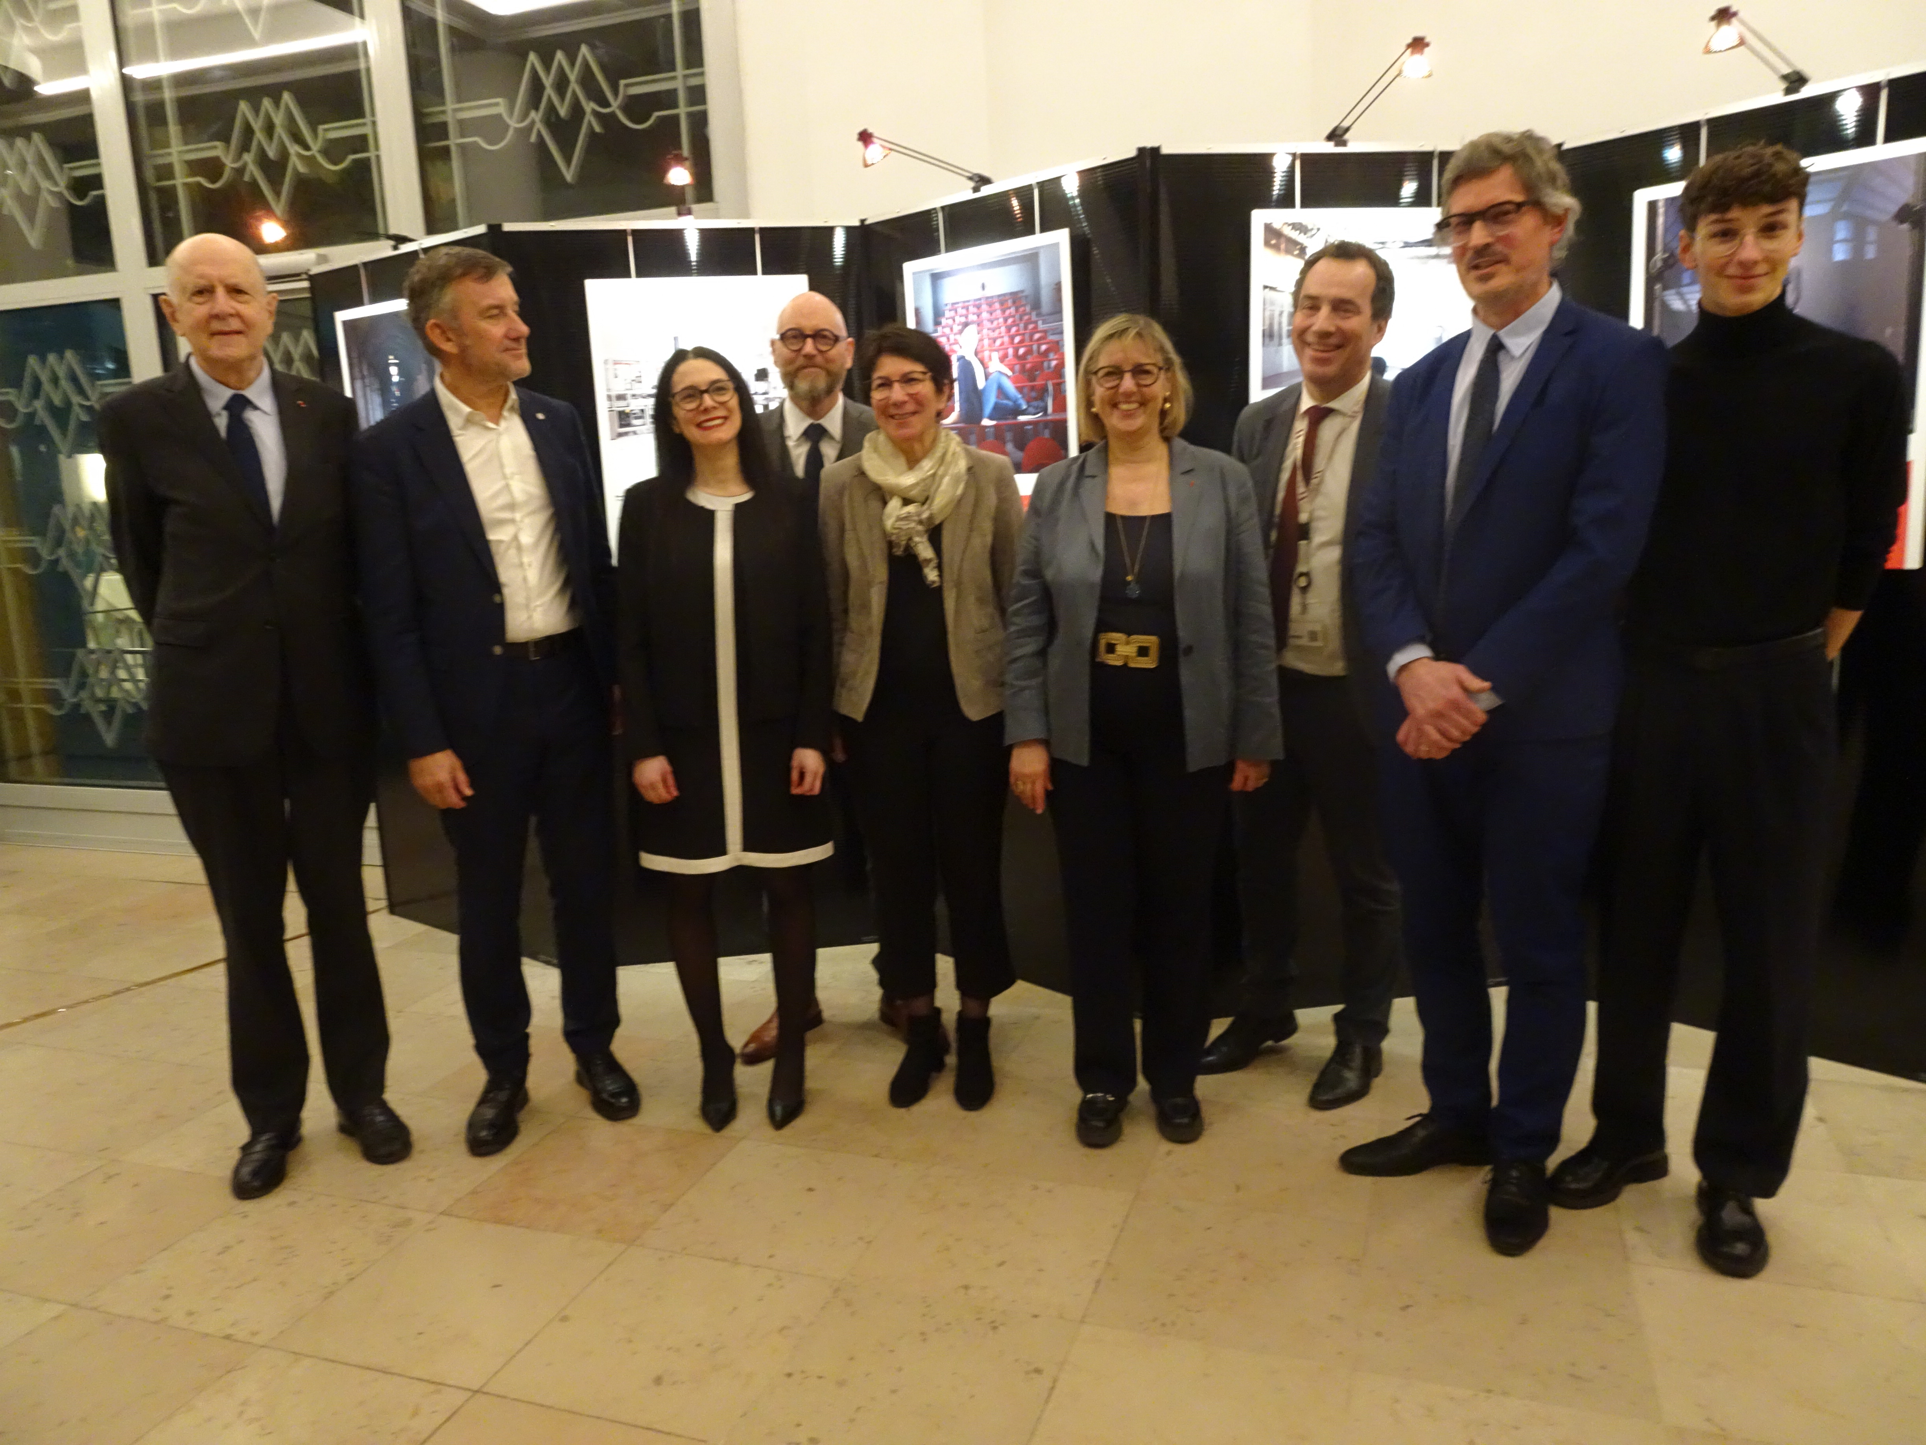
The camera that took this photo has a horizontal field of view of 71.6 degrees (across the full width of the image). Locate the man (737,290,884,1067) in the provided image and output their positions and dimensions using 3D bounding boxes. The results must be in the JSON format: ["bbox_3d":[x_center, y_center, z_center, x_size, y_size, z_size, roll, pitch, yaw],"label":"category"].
[{"bbox_3d":[-0.301,-0.090,3.051,0.530,1.723,0.350,-3,9,-4],"label":"man"}]

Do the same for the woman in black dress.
[{"bbox_3d":[-0.481,0.038,2.756,0.460,1.582,0.320,-4,9,-9],"label":"woman in black dress"}]

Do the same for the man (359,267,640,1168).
[{"bbox_3d":[-0.926,-0.041,2.729,0.540,1.788,0.360,-8,10,-29],"label":"man"}]

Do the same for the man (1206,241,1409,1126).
[{"bbox_3d":[0.730,-0.092,2.765,0.530,1.719,0.370,3,11,32],"label":"man"}]

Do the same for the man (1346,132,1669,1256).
[{"bbox_3d":[0.866,-0.041,2.226,0.560,1.778,0.420,5,12,39],"label":"man"}]

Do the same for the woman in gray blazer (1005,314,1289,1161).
[{"bbox_3d":[0.353,0.025,2.587,0.560,1.582,0.350,-1,9,9],"label":"woman in gray blazer"}]

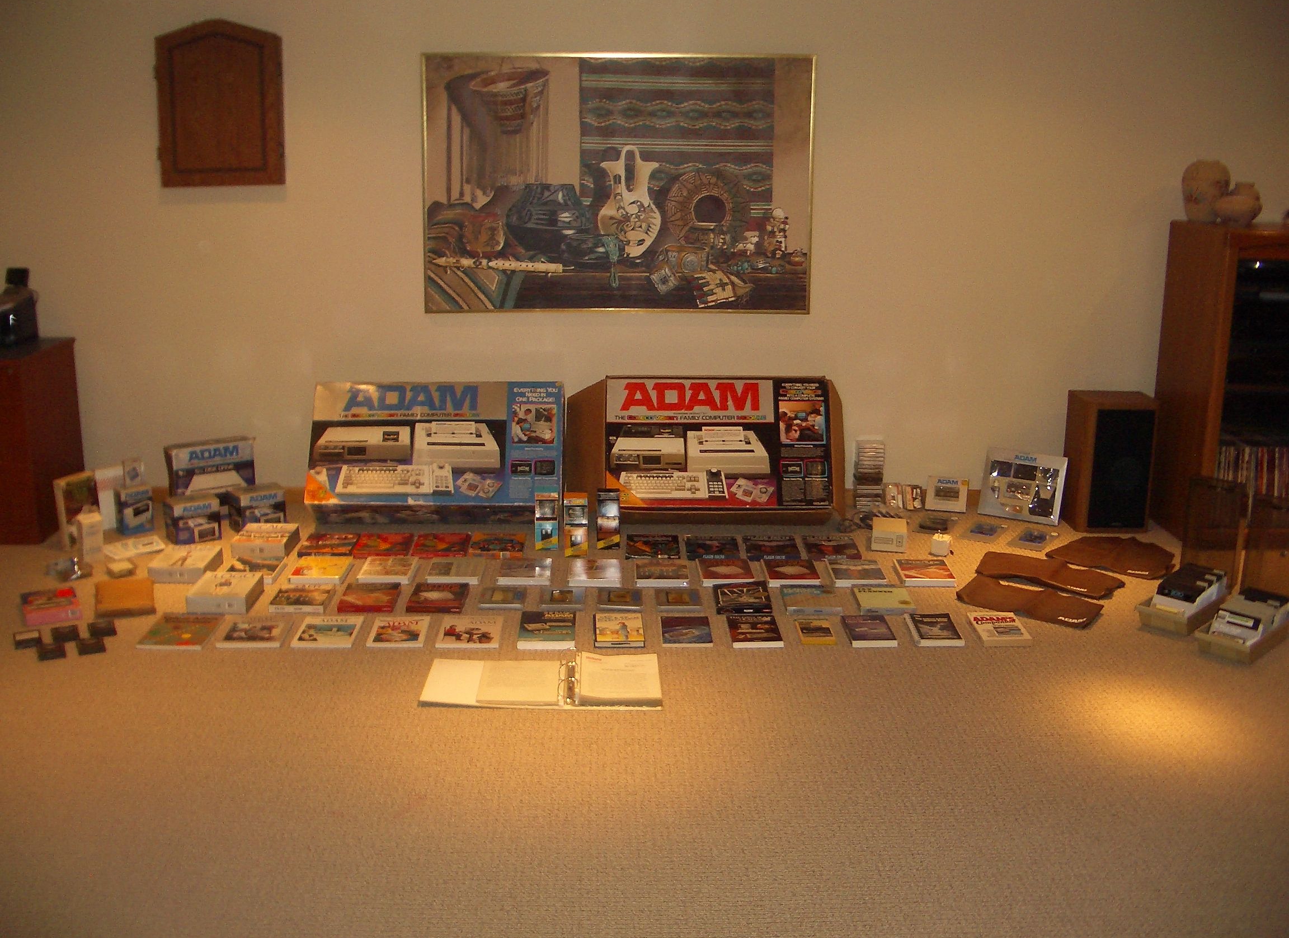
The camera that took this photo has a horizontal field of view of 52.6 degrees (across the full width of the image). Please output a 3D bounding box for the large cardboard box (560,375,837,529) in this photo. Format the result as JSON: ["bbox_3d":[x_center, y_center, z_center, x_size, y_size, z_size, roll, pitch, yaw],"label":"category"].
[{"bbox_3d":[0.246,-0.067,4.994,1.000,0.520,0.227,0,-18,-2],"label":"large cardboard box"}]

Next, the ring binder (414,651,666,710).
[{"bbox_3d":[-0.275,0.557,3.501,0.636,0.060,0.282,0,14,-2],"label":"ring binder"}]

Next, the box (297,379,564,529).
[{"bbox_3d":[-0.782,-0.058,4.970,0.951,0.494,0.230,0,-21,-2],"label":"box"}]

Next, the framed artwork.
[{"bbox_3d":[-0.098,-1.080,4.965,1.468,0.973,0.030,0,14,-2],"label":"framed artwork"}]

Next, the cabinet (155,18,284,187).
[{"bbox_3d":[-1.553,-1.349,4.808,0.466,0.601,0.095,0,14,-2],"label":"cabinet"}]

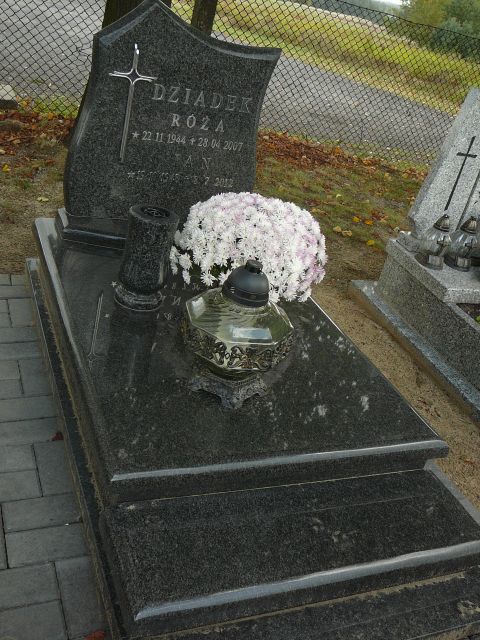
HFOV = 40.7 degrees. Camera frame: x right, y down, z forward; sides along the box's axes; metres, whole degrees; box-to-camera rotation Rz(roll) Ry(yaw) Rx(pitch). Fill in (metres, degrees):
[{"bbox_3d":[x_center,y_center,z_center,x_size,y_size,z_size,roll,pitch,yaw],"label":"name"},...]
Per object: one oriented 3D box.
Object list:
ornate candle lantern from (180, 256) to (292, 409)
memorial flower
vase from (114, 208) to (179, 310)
[{"bbox_3d":[-0.005,0.021,1.670,0.268,0.382,0.268,3,31,-18],"label":"ornate candle lantern"},{"bbox_3d":[0.036,-0.208,2.079,0.490,0.390,0.490,-1,32,-25],"label":"memorial flower"},{"bbox_3d":[-0.292,-0.191,2.008,0.154,0.296,0.154,-1,32,-25],"label":"vase"}]

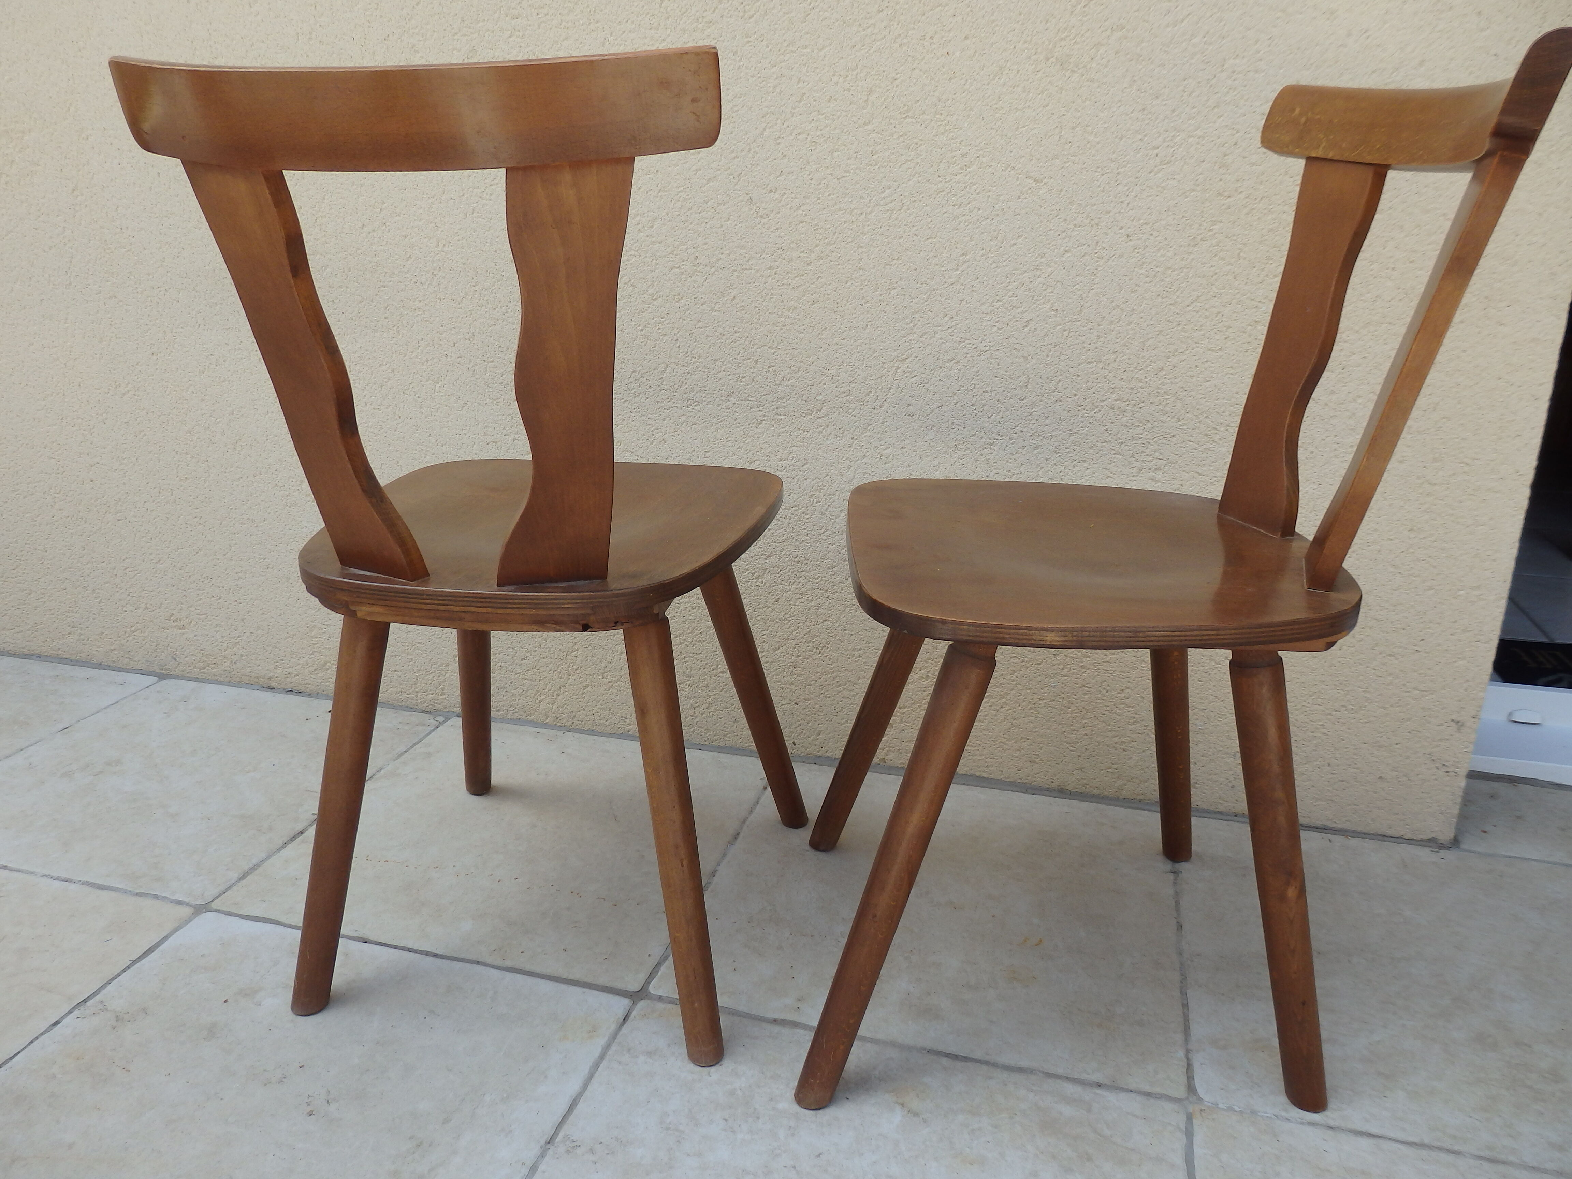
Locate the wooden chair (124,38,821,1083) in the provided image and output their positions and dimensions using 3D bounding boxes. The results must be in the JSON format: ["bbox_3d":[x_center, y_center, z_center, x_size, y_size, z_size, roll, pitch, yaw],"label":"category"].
[{"bbox_3d":[-0.234,-0.038,1.080,0.447,0.829,0.522,3,20,9],"label":"wooden chair"}]

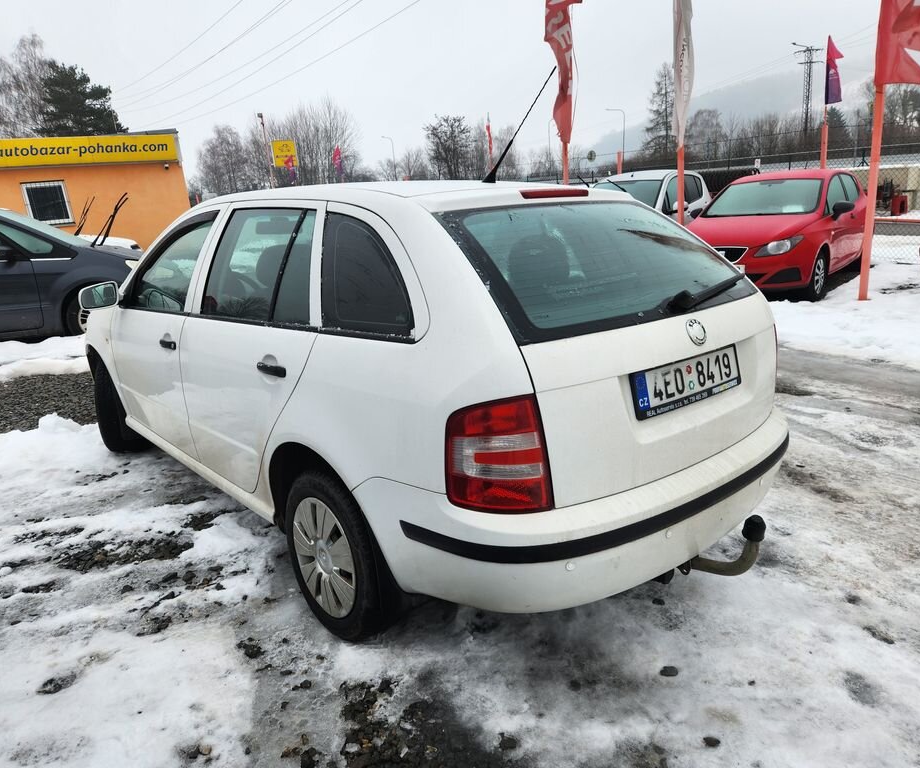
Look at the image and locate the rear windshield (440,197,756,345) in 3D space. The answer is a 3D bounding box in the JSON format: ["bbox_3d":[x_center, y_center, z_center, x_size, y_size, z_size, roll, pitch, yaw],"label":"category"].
[{"bbox_3d":[0.470,-0.386,2.043,1.152,0.100,0.546,-14,58,-38],"label":"rear windshield"}]

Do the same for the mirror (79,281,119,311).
[{"bbox_3d":[-1.854,-0.451,3.471,0.110,0.150,0.190,9,18,40],"label":"mirror"}]

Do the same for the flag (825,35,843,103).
[{"bbox_3d":[6.211,-5.207,11.300,0.280,1.080,0.160,2,16,21],"label":"flag"}]

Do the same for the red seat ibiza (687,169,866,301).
[{"bbox_3d":[4.084,-1.985,8.780,1.700,1.445,4.050,8,20,39],"label":"red seat ibiza"}]

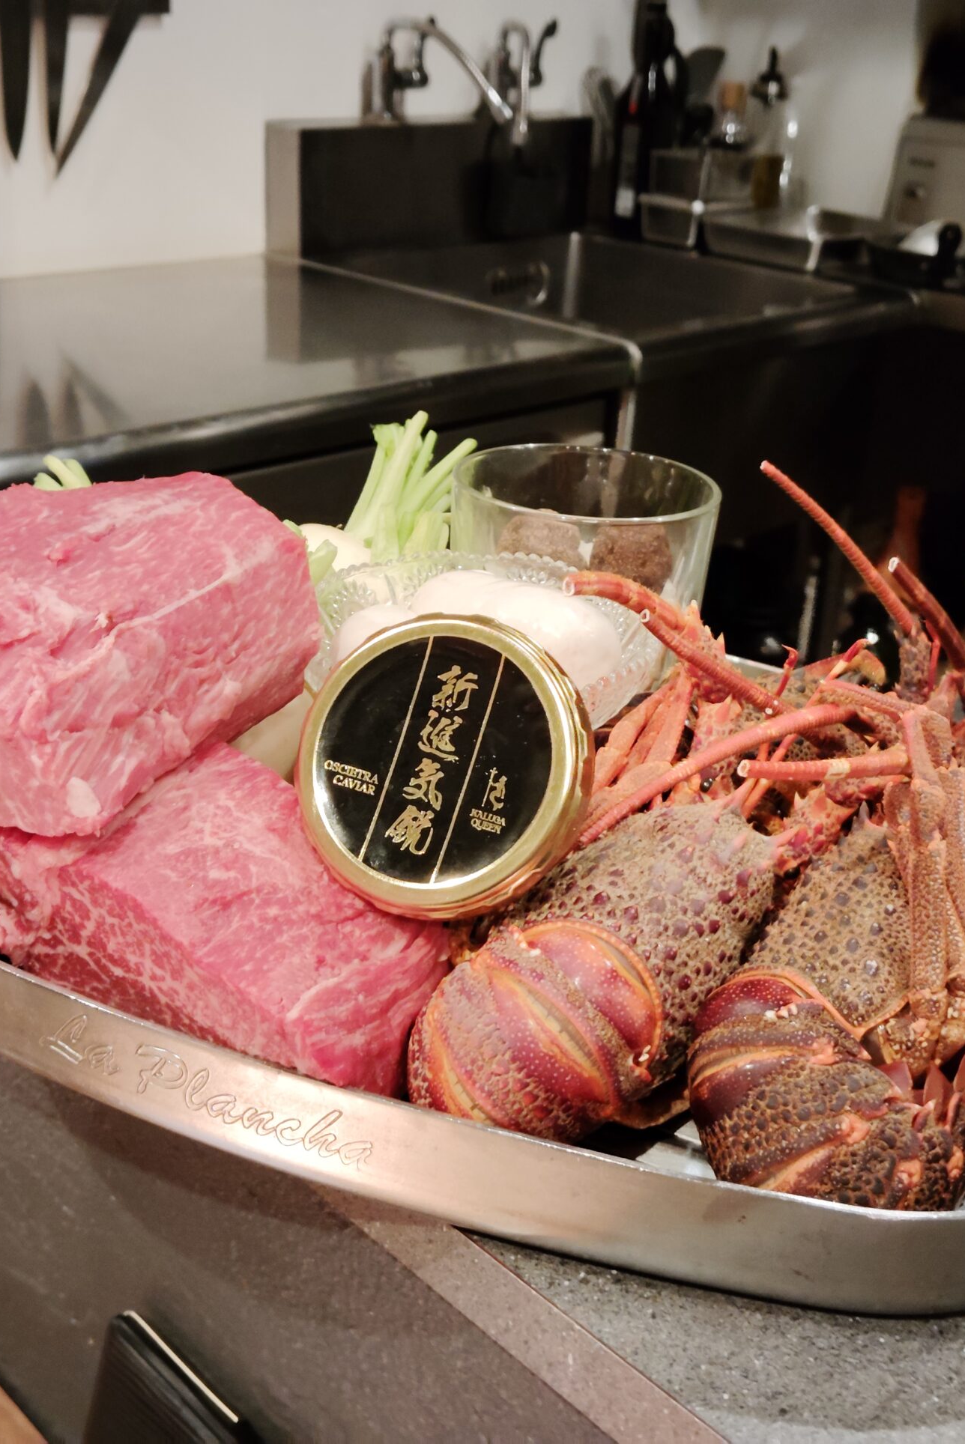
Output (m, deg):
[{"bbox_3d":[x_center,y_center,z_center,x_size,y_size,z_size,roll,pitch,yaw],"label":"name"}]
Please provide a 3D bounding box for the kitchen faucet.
[{"bbox_3d":[-0.056,-0.944,2.283,0.216,0.148,0.104,4,26,1],"label":"kitchen faucet"}]

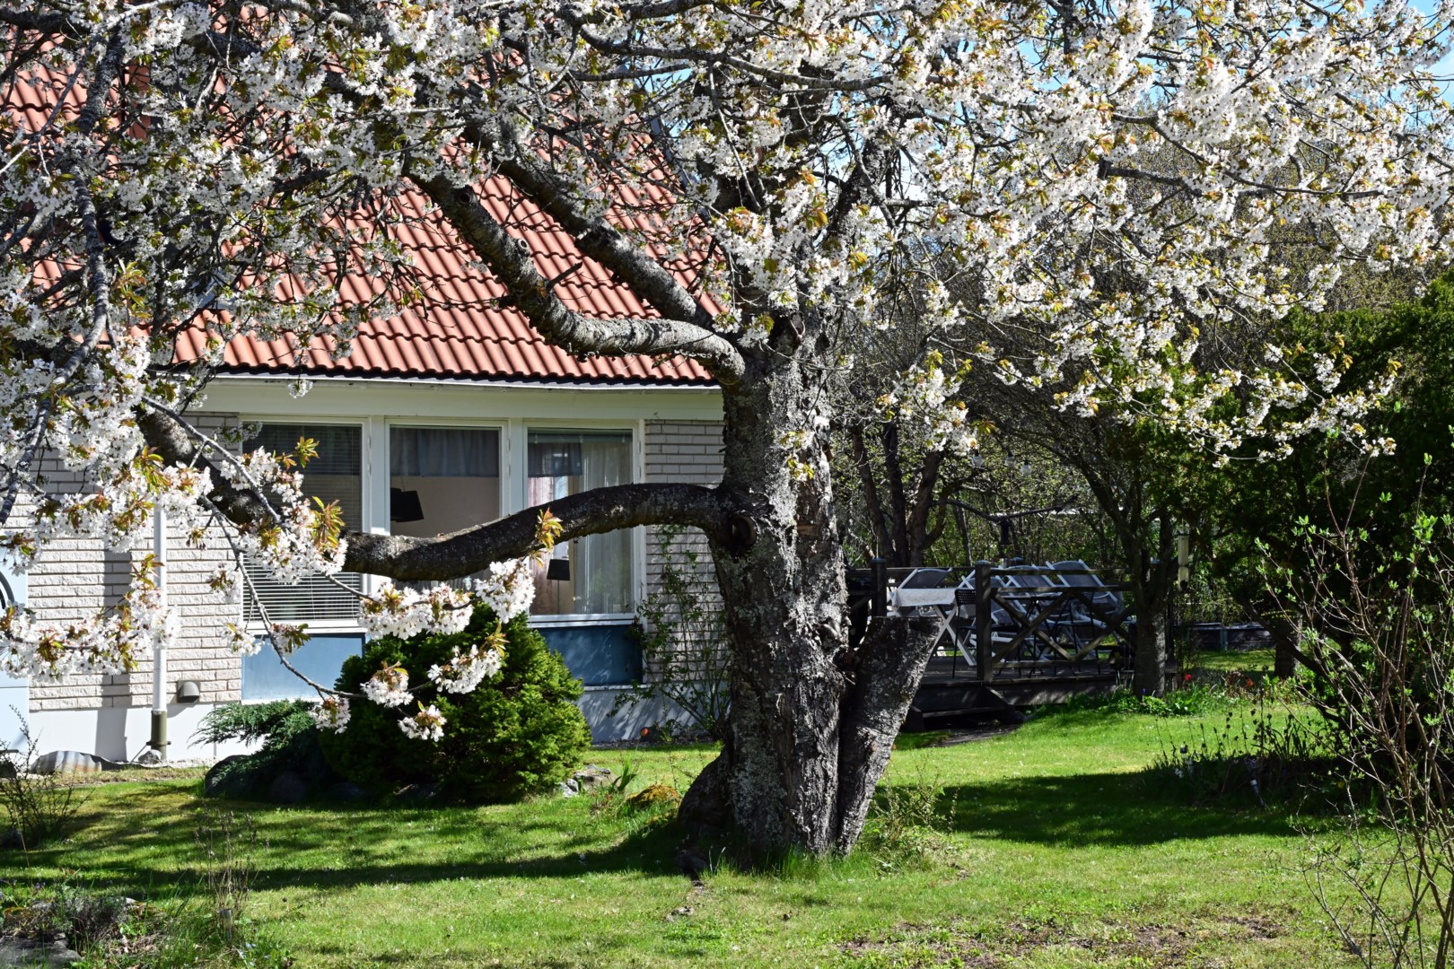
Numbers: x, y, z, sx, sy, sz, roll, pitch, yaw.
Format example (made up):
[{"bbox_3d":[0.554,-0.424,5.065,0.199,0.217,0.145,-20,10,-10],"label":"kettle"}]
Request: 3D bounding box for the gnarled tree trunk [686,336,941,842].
[{"bbox_3d":[0.410,0.530,11.400,1.180,2.400,0.850,0,0,0],"label":"gnarled tree trunk"}]

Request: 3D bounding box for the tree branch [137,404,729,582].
[{"bbox_3d":[-1.375,0.037,11.300,2.800,0.830,0.600,0,-1,-18],"label":"tree branch"}]

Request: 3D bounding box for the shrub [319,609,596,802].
[{"bbox_3d":[-1.684,1.344,15.000,1.680,1.230,1.600,0,-1,-6],"label":"shrub"}]

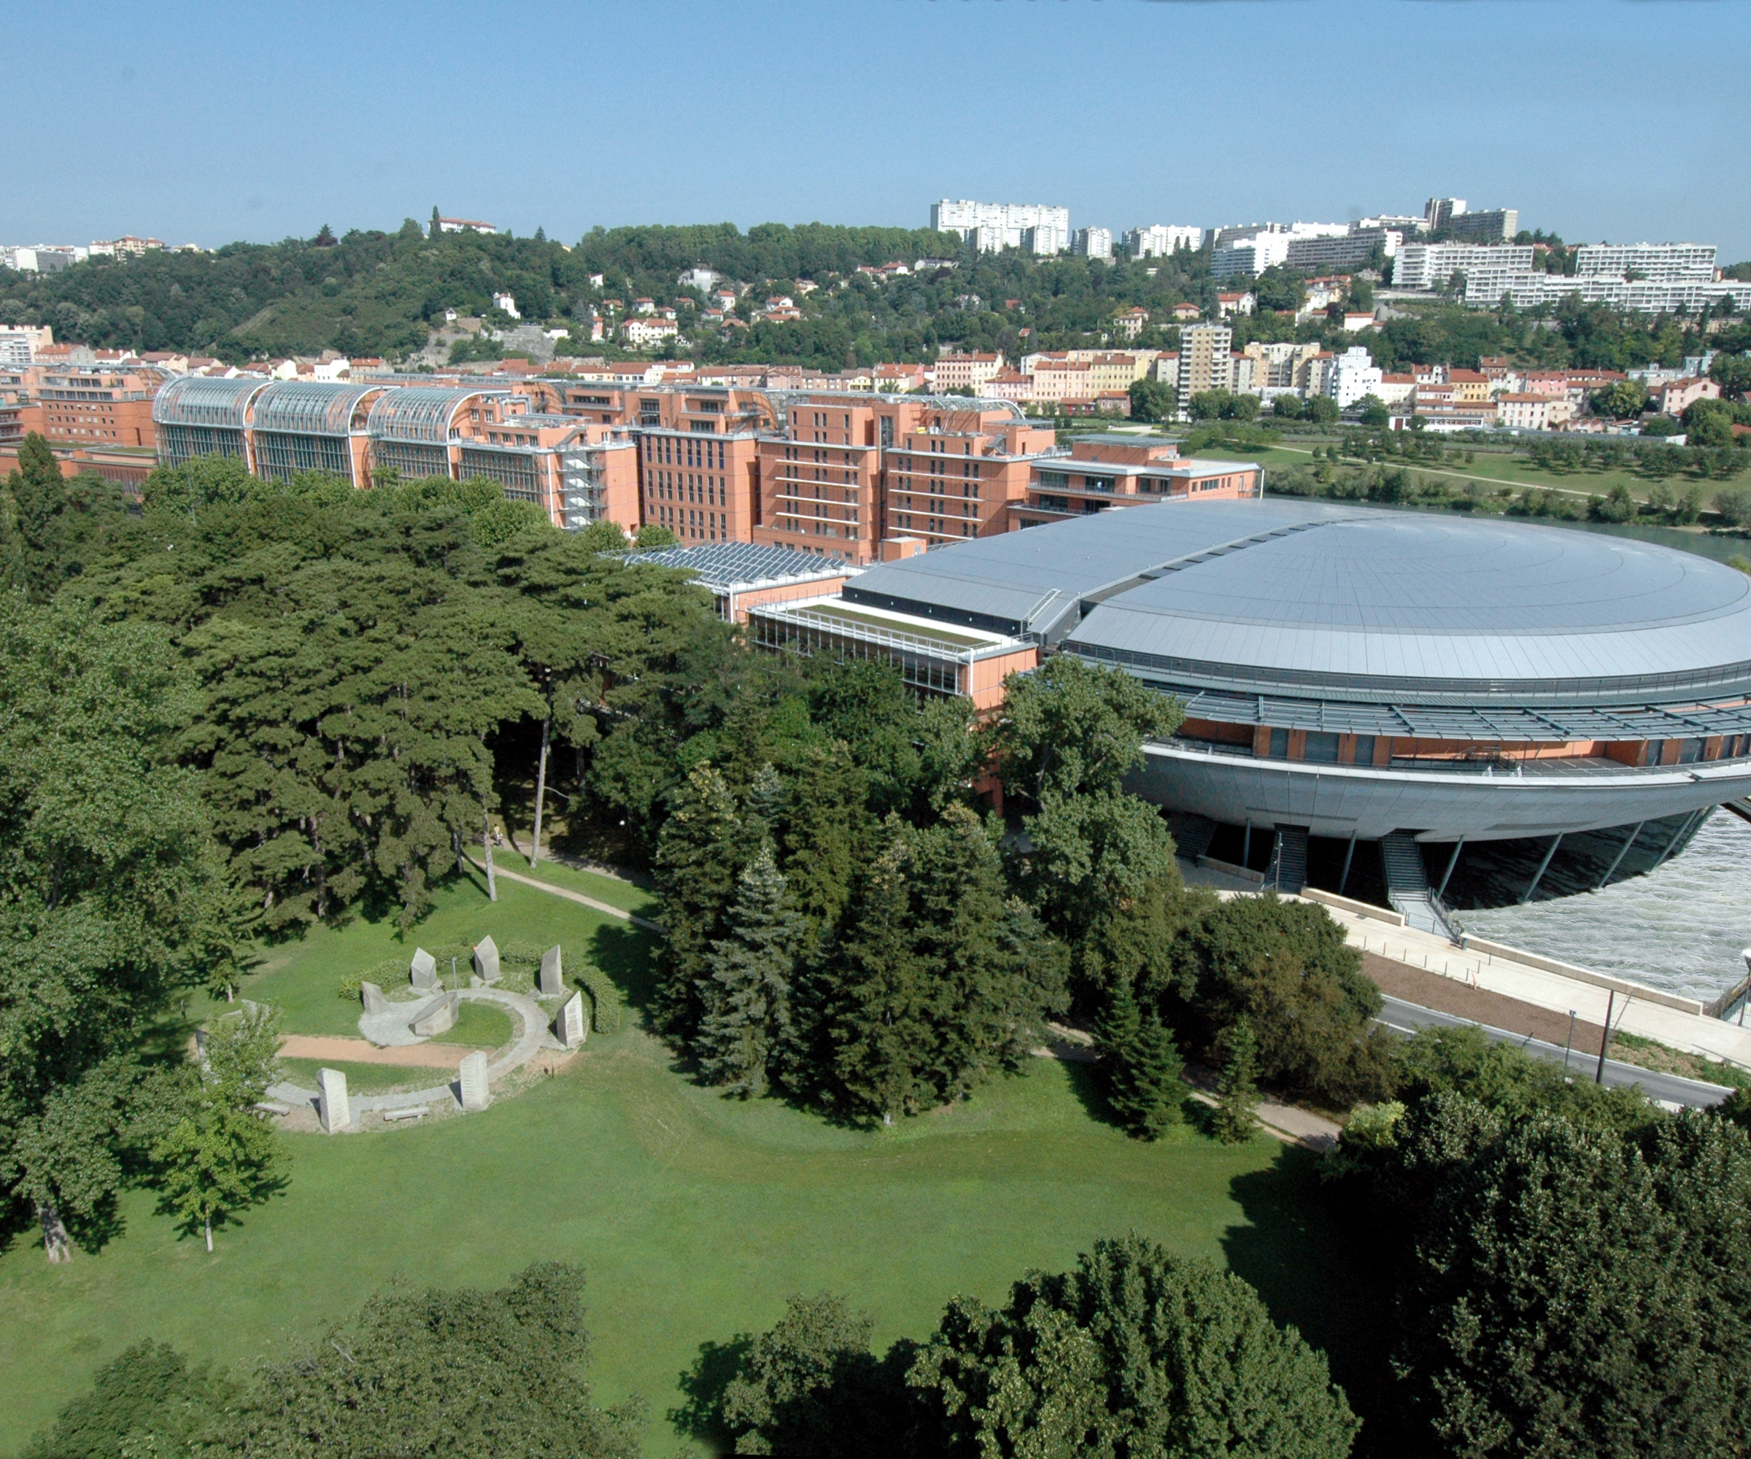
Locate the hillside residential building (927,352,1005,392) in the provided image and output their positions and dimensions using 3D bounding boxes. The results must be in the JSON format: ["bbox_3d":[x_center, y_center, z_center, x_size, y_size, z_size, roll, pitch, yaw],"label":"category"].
[{"bbox_3d":[43.474,-164.680,595.000,29.000,19.000,11.500,6,17,19],"label":"hillside residential building"}]

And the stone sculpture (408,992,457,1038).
[{"bbox_3d":[-25.389,16.309,73.401,2.700,1.500,1.350,-11,20,-30],"label":"stone sculpture"}]

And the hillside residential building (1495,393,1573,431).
[{"bbox_3d":[246.430,-118.920,478.000,23.500,13.600,11.500,2,16,8],"label":"hillside residential building"}]

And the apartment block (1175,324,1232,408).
[{"bbox_3d":[134.198,-145.778,522.274,20.000,37.000,14.000,2,17,8],"label":"apartment block"}]

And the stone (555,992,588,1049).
[{"bbox_3d":[-19.241,17.935,80.161,1.150,3.300,1.900,-12,20,-35],"label":"stone"}]

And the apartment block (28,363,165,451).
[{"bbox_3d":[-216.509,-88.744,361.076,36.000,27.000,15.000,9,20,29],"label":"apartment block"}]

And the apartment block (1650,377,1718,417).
[{"bbox_3d":[284.672,-116.408,445.667,12.100,12.800,11.700,1,17,5],"label":"apartment block"}]

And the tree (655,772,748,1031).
[{"bbox_3d":[-11.450,10.970,84.000,6.600,18.400,6.600,0,16,0],"label":"tree"}]

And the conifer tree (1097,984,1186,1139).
[{"bbox_3d":[15.680,19.000,75.000,5.000,9.500,5.000,0,16,0],"label":"conifer tree"}]

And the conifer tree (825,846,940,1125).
[{"bbox_3d":[0.478,13.874,69.169,6.800,17.100,6.800,0,17,0],"label":"conifer tree"}]

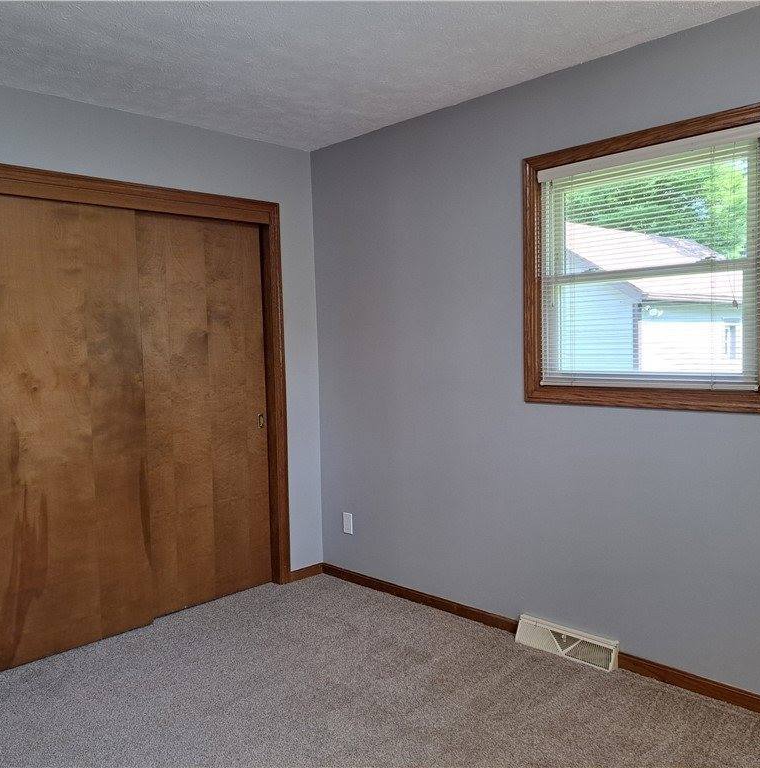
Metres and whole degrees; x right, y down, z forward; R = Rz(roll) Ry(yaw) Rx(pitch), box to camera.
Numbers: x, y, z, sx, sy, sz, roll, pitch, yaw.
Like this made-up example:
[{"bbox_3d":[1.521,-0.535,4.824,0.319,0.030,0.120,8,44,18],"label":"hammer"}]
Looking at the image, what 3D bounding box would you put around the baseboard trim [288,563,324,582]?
[{"bbox_3d":[-0.418,1.081,4.064,0.013,0.072,0.240,2,5,45],"label":"baseboard trim"}]

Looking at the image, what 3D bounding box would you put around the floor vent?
[{"bbox_3d":[0.780,1.090,3.008,0.458,0.114,0.050,2,5,45],"label":"floor vent"}]

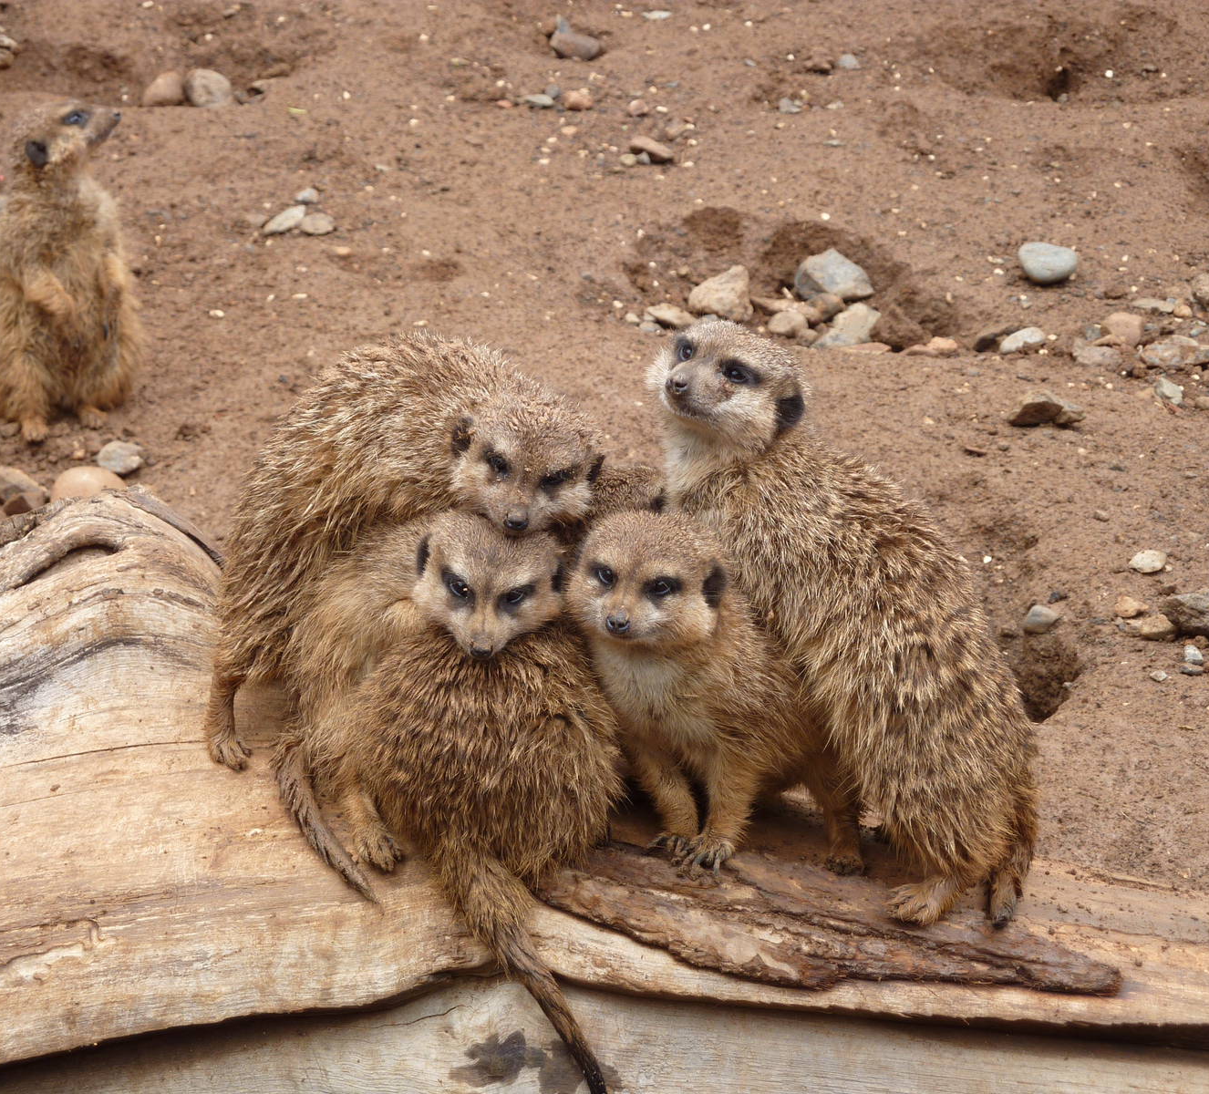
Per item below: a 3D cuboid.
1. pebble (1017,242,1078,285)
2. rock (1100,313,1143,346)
[{"bbox_3d":[0.330,-0.211,4.020,0.045,0.032,0.036,0,23,0],"label":"pebble"},{"bbox_3d":[0.414,-0.174,4.307,0.032,0.027,0.026,0,24,0],"label":"rock"}]

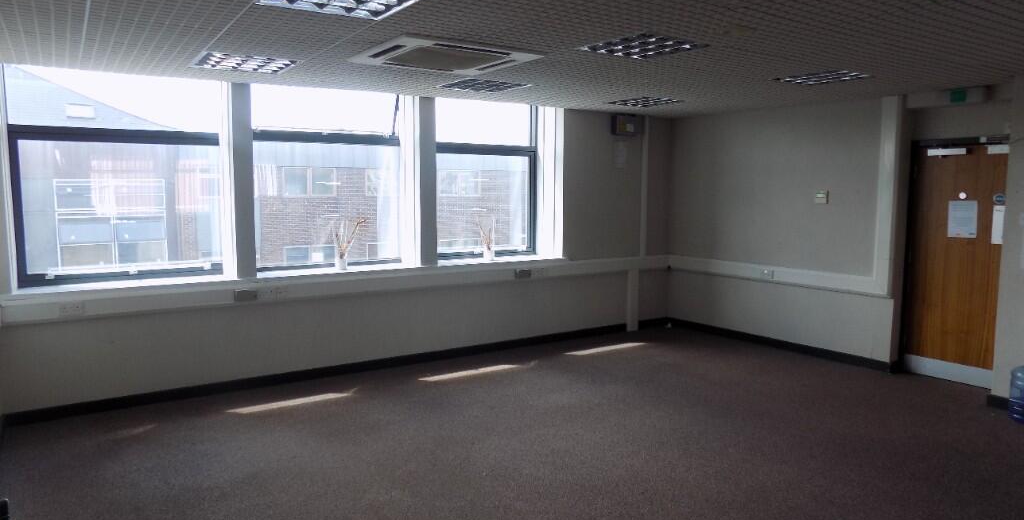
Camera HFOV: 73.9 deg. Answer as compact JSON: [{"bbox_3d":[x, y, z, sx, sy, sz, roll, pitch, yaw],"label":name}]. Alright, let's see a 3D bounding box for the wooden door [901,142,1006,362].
[{"bbox_3d":[3.783,0.033,5.691,0.055,1.970,0.810,-4,7,-34],"label":"wooden door"}]

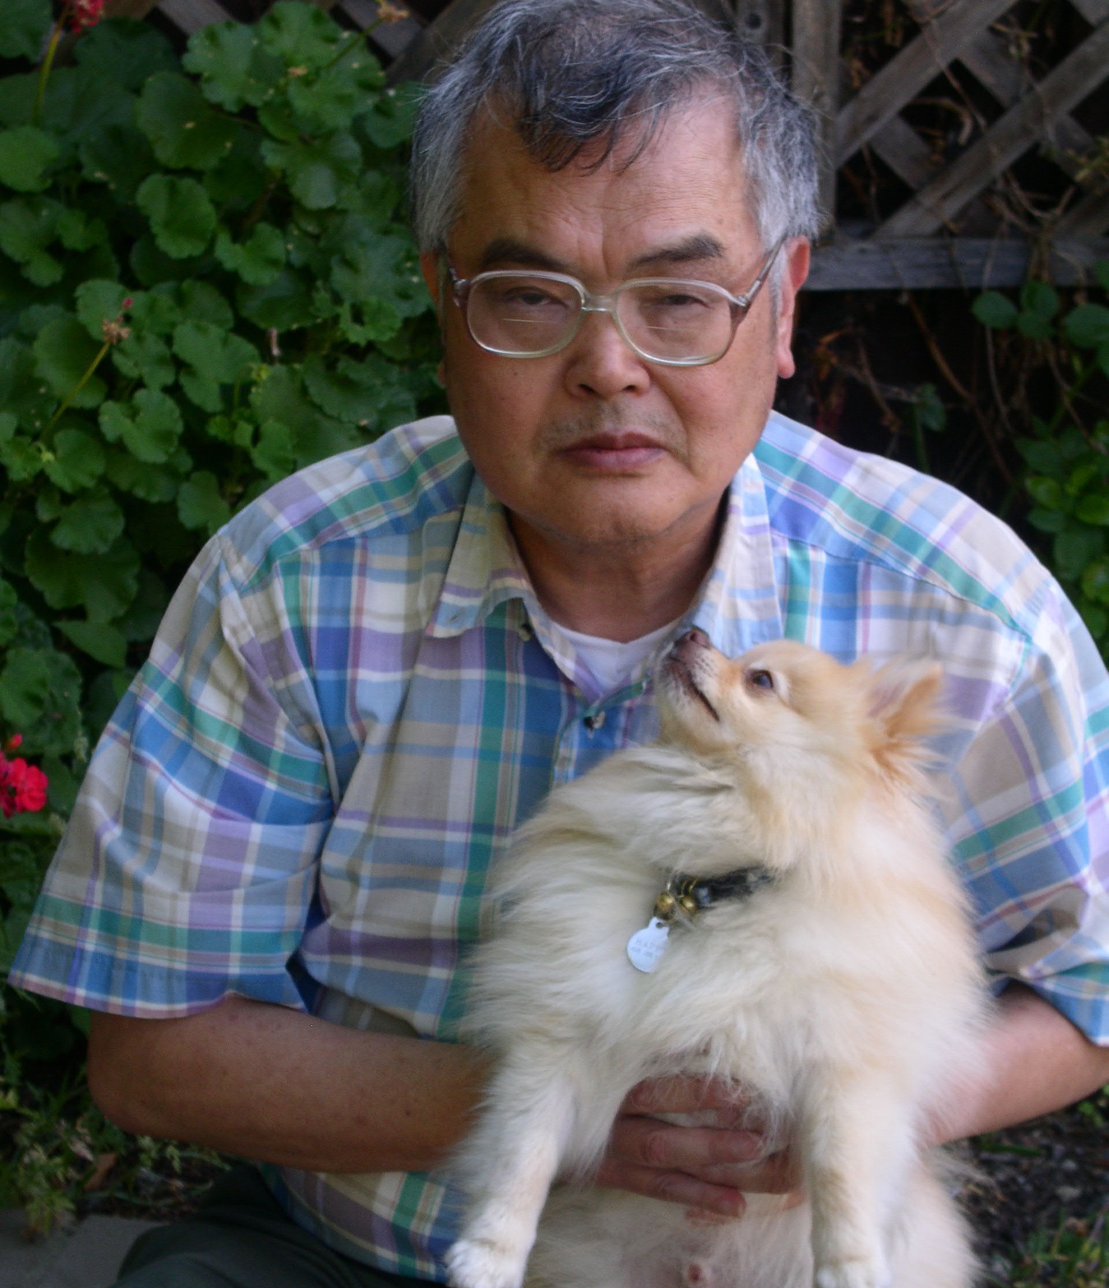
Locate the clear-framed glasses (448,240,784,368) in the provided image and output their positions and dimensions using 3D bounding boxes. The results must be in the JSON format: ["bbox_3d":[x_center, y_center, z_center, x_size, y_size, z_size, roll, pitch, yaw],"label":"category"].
[{"bbox_3d":[0.026,-0.171,1.616,0.141,0.050,0.143,3,22,4],"label":"clear-framed glasses"}]

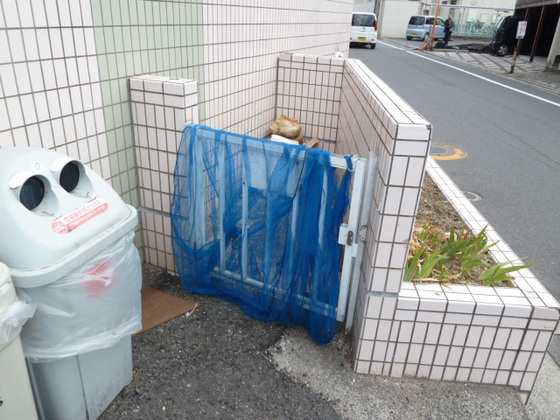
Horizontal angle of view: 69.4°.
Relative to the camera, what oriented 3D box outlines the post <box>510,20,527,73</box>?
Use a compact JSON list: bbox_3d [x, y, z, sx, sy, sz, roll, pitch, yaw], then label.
[{"bbox_3d":[7.282,-5.013,12.400,0.260,1.450,0.070,10,26,15],"label":"post"}]

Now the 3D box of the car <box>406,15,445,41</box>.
[{"bbox_3d":[10.802,-12.889,28.849,3.395,1.600,1.475,-18,32,-38],"label":"car"}]

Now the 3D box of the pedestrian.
[{"bbox_3d":[9.556,-10.120,22.800,0.320,1.670,0.470,-11,28,-27],"label":"pedestrian"}]

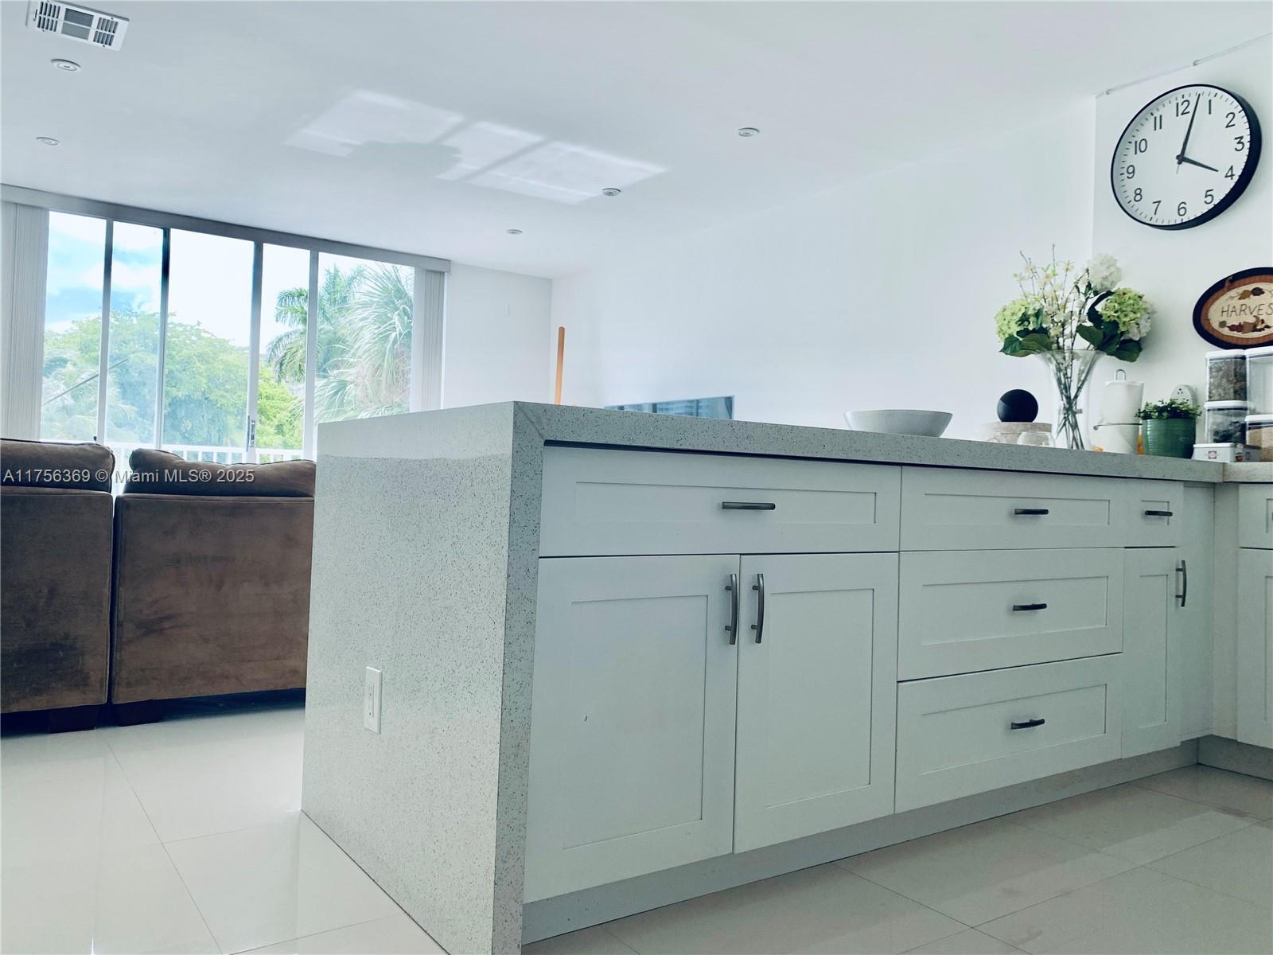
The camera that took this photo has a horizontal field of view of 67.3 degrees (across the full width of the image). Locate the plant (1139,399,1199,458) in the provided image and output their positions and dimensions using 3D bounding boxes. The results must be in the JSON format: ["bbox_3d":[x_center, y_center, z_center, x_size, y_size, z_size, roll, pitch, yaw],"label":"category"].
[{"bbox_3d":[1.628,-0.134,2.923,0.182,0.204,0.182,3,-2,-35],"label":"plant"}]

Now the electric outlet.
[{"bbox_3d":[-0.537,0.458,1.948,0.008,0.126,0.079,3,-2,-35],"label":"electric outlet"}]

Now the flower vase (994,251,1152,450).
[{"bbox_3d":[1.518,-0.405,3.329,0.551,0.758,0.441,1,-1,24],"label":"flower vase"}]

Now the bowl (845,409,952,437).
[{"bbox_3d":[0.701,-0.119,2.558,0.290,0.102,0.290,2,-1,0],"label":"bowl"}]

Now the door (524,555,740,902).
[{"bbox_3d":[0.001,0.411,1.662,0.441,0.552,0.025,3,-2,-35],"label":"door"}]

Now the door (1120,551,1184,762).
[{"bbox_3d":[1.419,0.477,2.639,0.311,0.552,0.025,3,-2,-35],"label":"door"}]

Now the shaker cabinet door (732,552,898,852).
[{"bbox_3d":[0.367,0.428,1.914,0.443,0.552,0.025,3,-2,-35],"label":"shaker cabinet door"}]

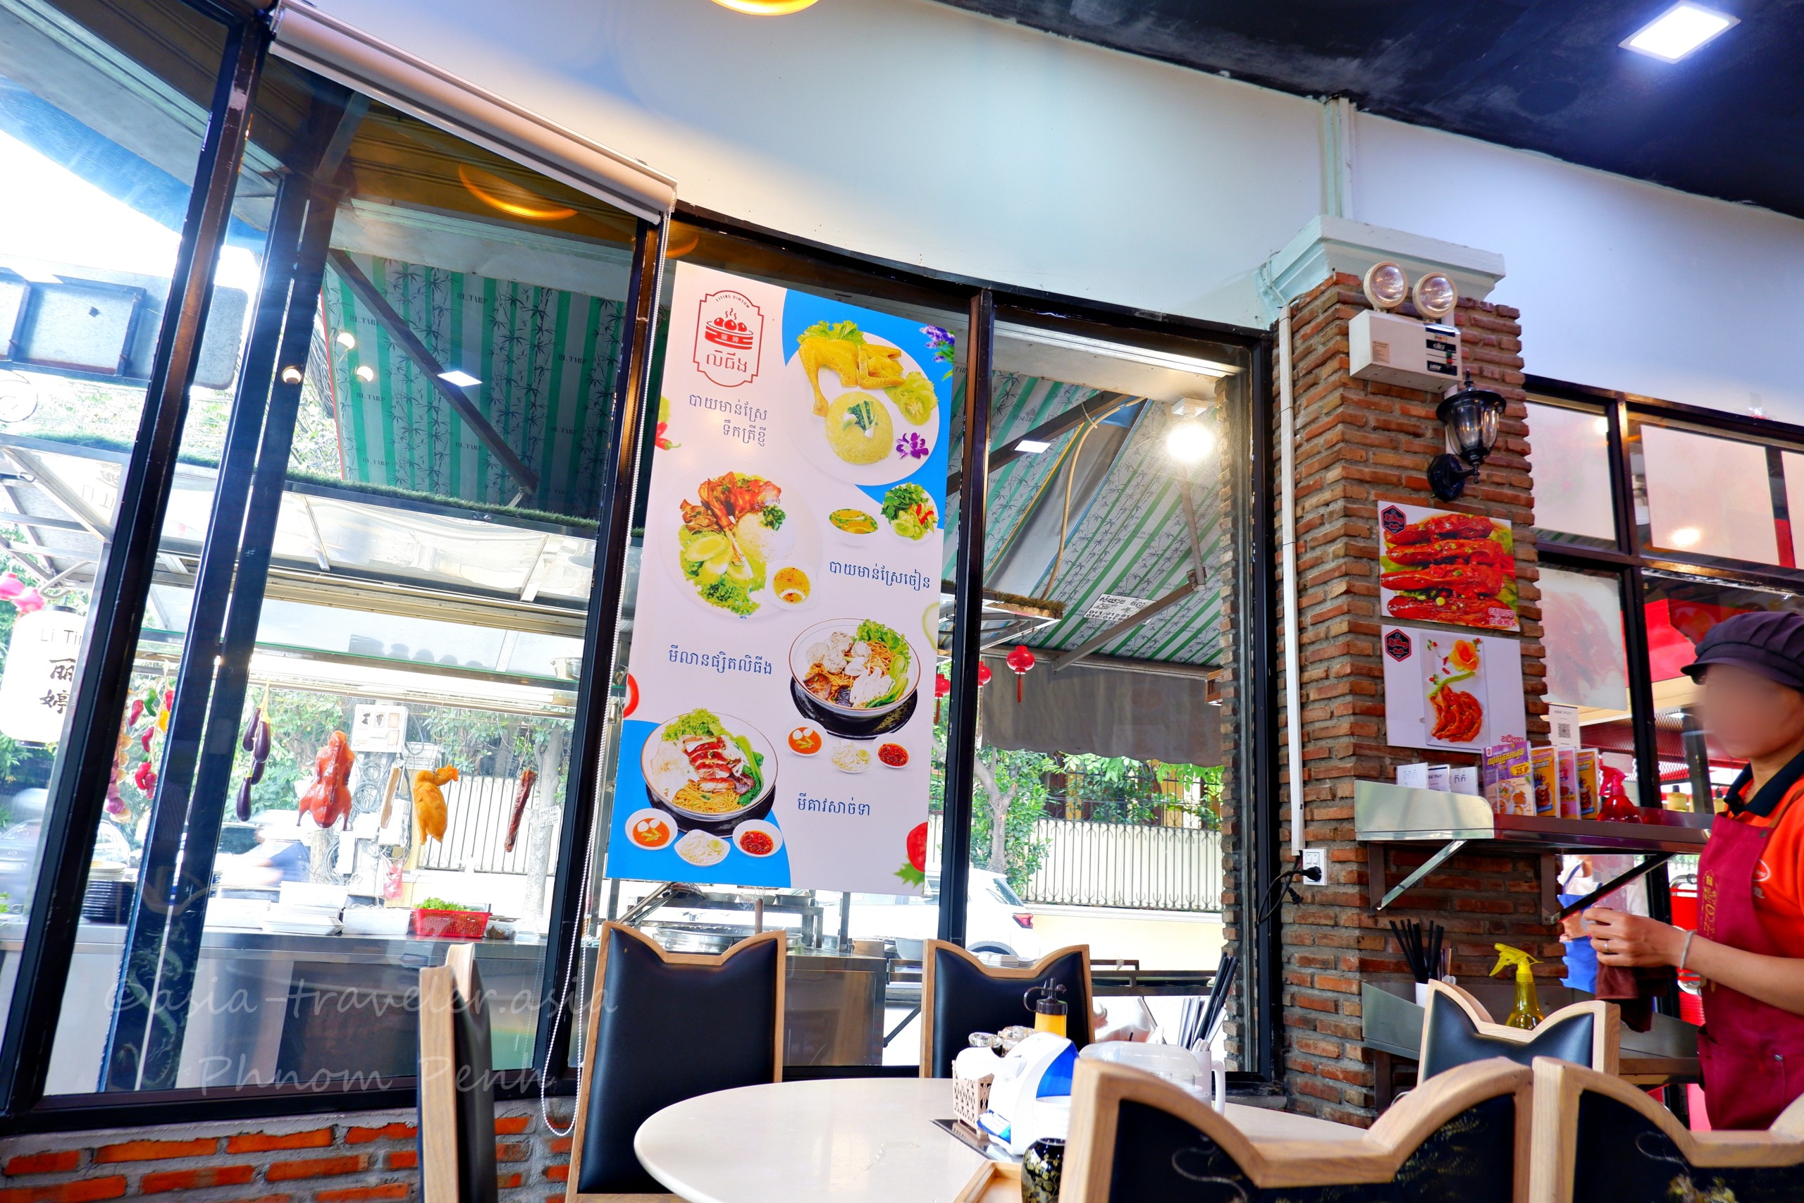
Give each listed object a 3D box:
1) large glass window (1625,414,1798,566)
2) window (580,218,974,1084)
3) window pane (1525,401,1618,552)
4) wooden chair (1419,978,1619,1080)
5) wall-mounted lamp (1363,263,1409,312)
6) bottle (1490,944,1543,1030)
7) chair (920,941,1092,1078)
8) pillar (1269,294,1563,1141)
[{"bbox_3d":[2.563,-0.328,3.582,0.680,0.489,0.050,6,-14,-12],"label":"large glass window"},{"bbox_3d":[-0.249,0.076,2.783,0.833,1.970,0.060,8,-14,-21],"label":"window"},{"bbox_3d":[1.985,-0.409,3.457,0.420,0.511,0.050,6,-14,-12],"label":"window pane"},{"bbox_3d":[0.849,1.145,1.896,0.520,0.982,0.420,8,-14,-19],"label":"wooden chair"},{"bbox_3d":[1.273,-0.830,3.031,0.118,0.118,0.085,5,-3,-7],"label":"wall-mounted lamp"},{"bbox_3d":[1.332,0.864,2.482,0.110,0.243,0.090,5,-13,-7],"label":"bottle"},{"bbox_3d":[0.295,1.169,2.147,0.420,0.992,0.520,8,-14,-19],"label":"chair"},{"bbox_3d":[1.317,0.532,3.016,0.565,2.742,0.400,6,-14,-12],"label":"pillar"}]

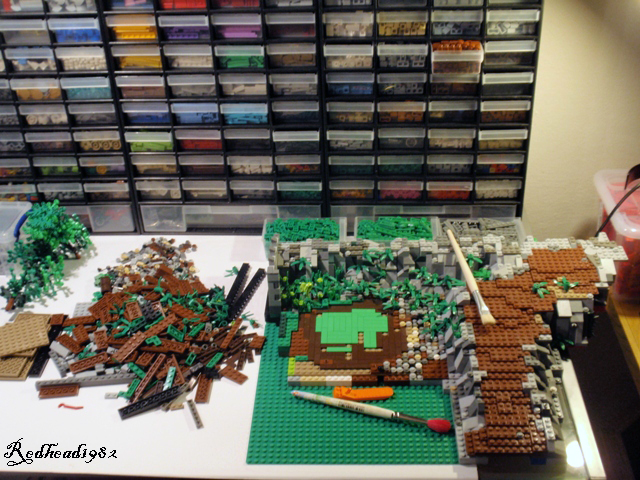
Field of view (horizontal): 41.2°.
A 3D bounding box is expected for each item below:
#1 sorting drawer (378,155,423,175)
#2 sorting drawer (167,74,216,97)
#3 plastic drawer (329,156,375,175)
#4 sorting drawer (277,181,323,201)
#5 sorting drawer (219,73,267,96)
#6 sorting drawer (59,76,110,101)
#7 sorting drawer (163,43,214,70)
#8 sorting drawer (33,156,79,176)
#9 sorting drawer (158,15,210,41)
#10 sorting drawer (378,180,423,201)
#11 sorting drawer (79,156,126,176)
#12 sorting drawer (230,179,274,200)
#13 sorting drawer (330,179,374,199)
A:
[{"bbox_3d":[0.127,-0.147,1.344,0.070,0.039,0.138,0,32,4],"label":"sorting drawer"},{"bbox_3d":[-0.182,-0.260,1.301,0.070,0.037,0.138,0,32,4],"label":"sorting drawer"},{"bbox_3d":[0.053,-0.148,1.356,0.068,0.038,0.135,0,33,4],"label":"plastic drawer"},{"bbox_3d":[-0.027,-0.110,1.378,0.070,0.039,0.138,0,32,4],"label":"sorting drawer"},{"bbox_3d":[-0.107,-0.260,1.293,0.070,0.039,0.138,0,32,4],"label":"sorting drawer"},{"bbox_3d":[-0.339,-0.260,1.309,0.070,0.037,0.138,0,32,4],"label":"sorting drawer"},{"bbox_3d":[-0.181,-0.295,1.268,0.069,0.037,0.137,0,33,4],"label":"sorting drawer"},{"bbox_3d":[-0.406,-0.147,1.382,0.068,0.038,0.135,0,33,4],"label":"sorting drawer"},{"bbox_3d":[-0.183,-0.331,1.243,0.069,0.037,0.137,0,33,4],"label":"sorting drawer"},{"bbox_3d":[0.129,-0.111,1.373,0.070,0.037,0.138,0,32,4],"label":"sorting drawer"},{"bbox_3d":[-0.333,-0.150,1.382,0.070,0.037,0.138,0,32,4],"label":"sorting drawer"},{"bbox_3d":[-0.101,-0.113,1.387,0.070,0.039,0.138,0,32,4],"label":"sorting drawer"},{"bbox_3d":[0.054,-0.112,1.379,0.070,0.037,0.138,0,32,4],"label":"sorting drawer"}]

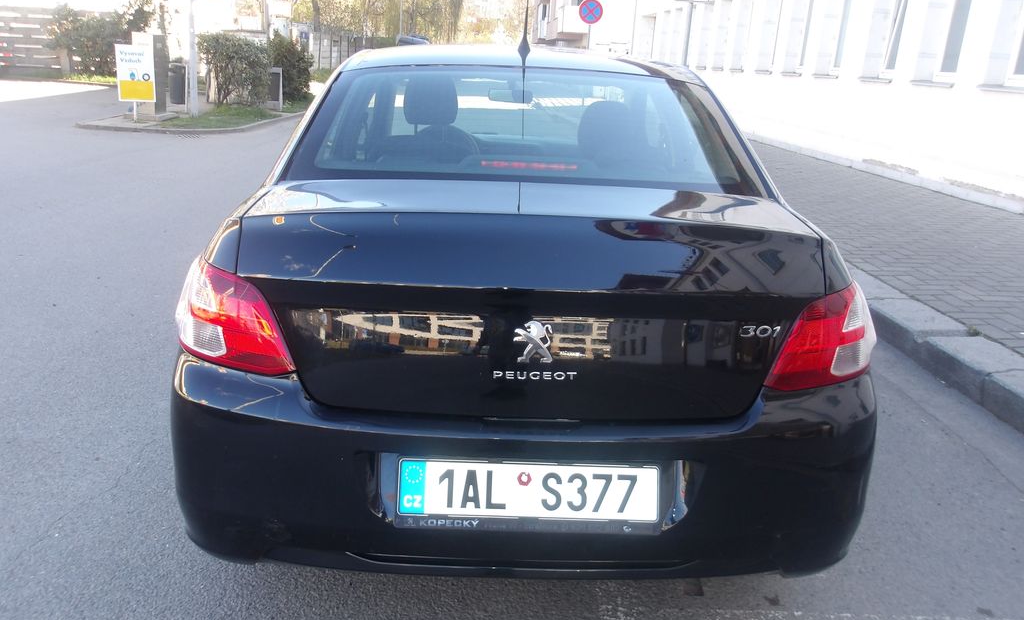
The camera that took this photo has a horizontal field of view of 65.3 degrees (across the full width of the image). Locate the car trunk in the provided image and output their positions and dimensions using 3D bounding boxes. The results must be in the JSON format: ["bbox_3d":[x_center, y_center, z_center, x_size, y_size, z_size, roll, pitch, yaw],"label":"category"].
[{"bbox_3d":[0.039,-0.046,1.725,1.200,0.430,0.500,2,18,-2],"label":"car trunk"}]

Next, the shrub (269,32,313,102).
[{"bbox_3d":[-5.554,-5.997,19.748,1.200,1.630,1.150,2,18,-2],"label":"shrub"}]

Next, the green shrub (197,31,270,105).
[{"bbox_3d":[-6.050,-5.170,17.169,1.400,1.500,1.250,2,18,-2],"label":"green shrub"}]

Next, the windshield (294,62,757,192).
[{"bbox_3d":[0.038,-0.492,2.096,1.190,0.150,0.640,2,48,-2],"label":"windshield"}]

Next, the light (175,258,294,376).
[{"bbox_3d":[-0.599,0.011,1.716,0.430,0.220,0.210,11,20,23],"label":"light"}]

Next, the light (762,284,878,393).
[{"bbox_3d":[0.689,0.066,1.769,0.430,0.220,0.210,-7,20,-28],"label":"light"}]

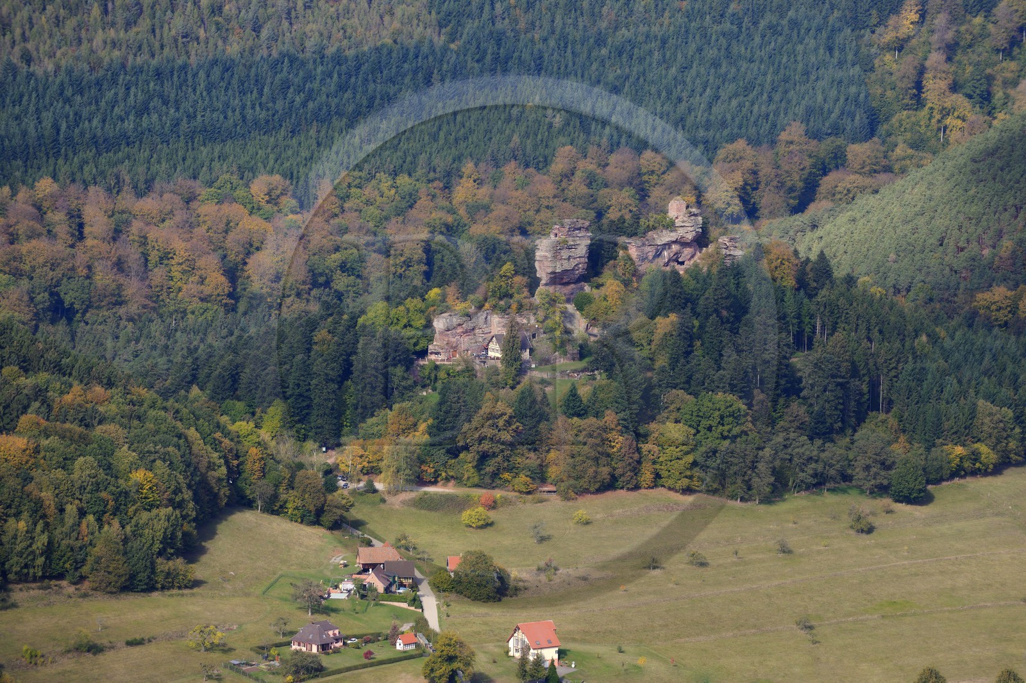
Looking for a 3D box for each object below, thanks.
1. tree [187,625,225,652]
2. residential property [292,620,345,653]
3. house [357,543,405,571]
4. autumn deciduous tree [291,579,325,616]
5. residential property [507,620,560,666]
[{"bbox_3d":[-95.220,91.850,1764.450,11.700,8.200,11.000,0,8,0],"label":"tree"},{"bbox_3d":[-59.010,91.610,1770.920,13.880,7.780,12.020,-7,11,-43],"label":"residential property"},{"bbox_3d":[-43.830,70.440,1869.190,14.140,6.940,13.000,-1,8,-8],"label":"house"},{"bbox_3d":[-64.810,81.270,1802.250,10.500,11.200,10.000,0,8,0],"label":"autumn deciduous tree"},{"bbox_3d":[6.480,93.020,1755.230,11.310,12.660,13.520,-5,9,-33],"label":"residential property"}]

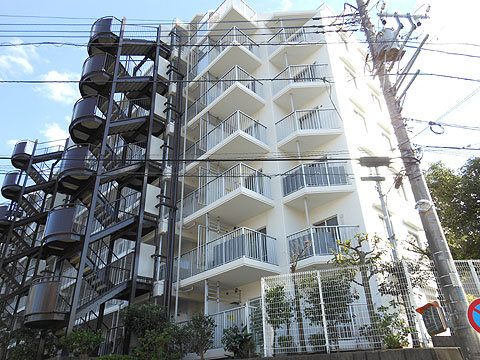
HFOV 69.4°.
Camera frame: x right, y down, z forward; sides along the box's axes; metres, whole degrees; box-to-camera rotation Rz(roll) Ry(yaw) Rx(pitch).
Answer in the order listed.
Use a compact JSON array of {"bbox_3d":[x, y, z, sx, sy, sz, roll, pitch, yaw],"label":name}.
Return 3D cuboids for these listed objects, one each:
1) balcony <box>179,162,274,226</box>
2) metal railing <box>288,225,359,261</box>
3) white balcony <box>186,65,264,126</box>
[{"bbox_3d":[-0.724,1.088,15.881,2.010,1.310,4.630,21,-36,-36],"label":"balcony"},{"bbox_3d":[3.109,2.323,12.881,2.760,1.080,0.740,-12,-30,18],"label":"metal railing"},{"bbox_3d":[-0.893,-3.918,18.423,1.890,1.080,4.450,21,-36,-36],"label":"white balcony"}]

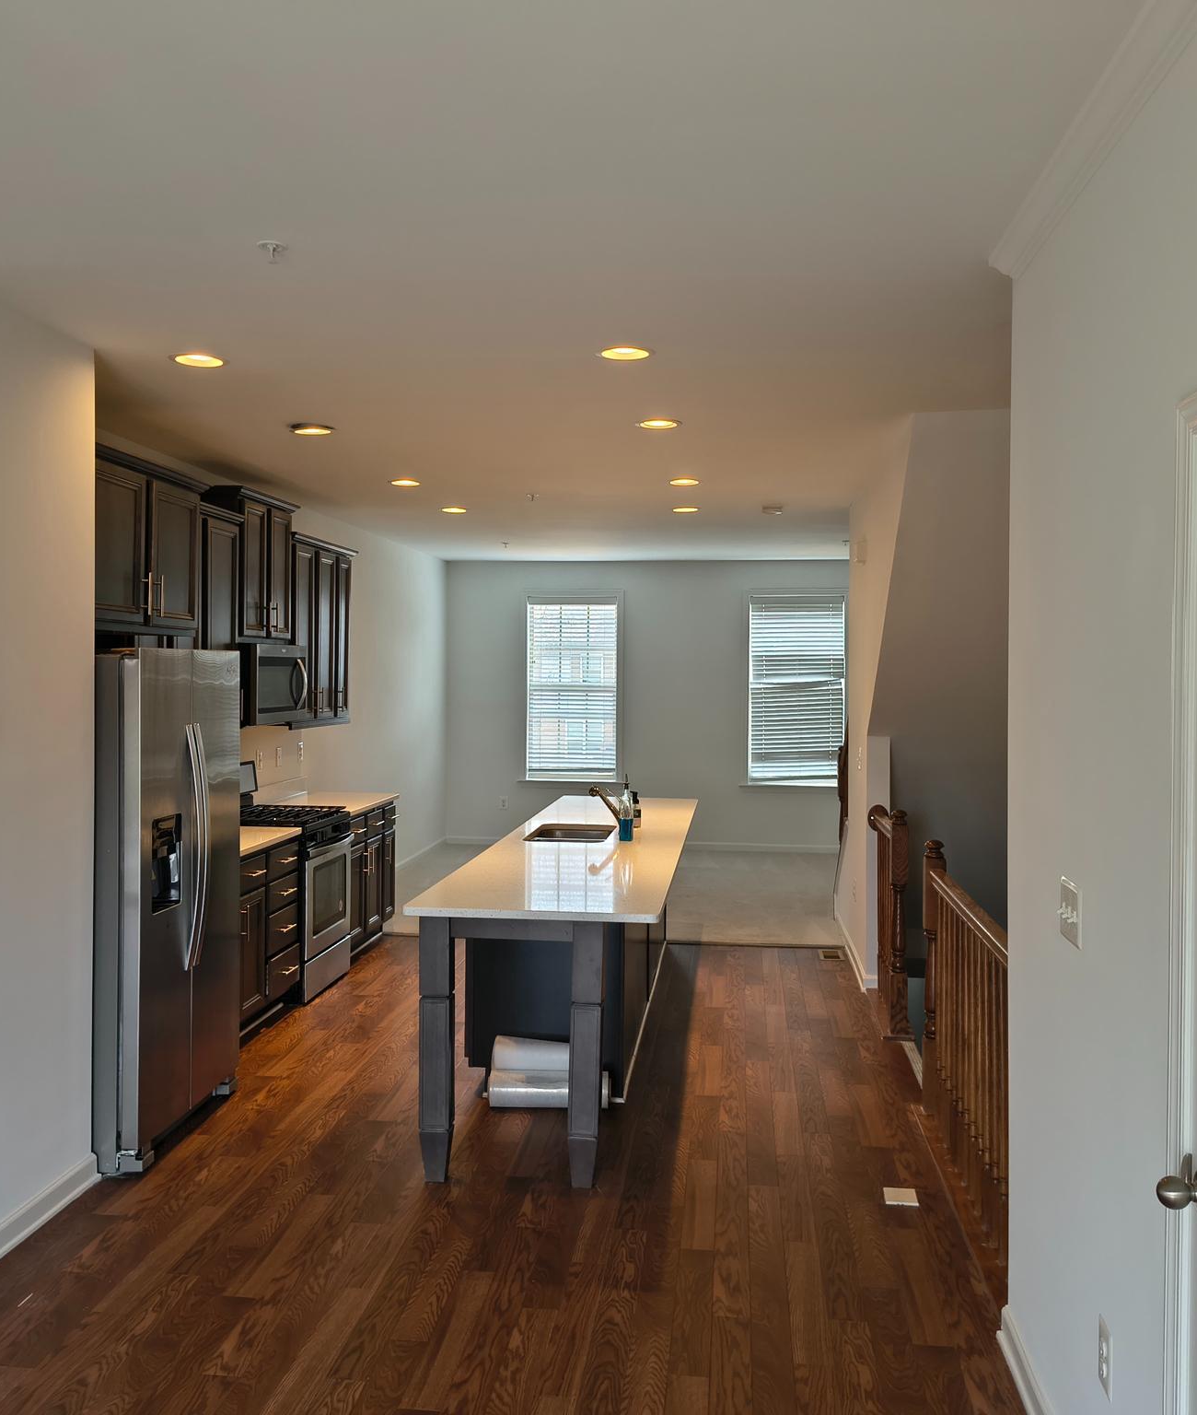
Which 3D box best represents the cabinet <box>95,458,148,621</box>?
[{"bbox_3d":[-1.986,-0.574,4.681,0.595,0.565,0.430,1,2,6],"label":"cabinet"}]

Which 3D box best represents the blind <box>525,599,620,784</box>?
[{"bbox_3d":[-0.257,-0.191,12.588,0.887,1.790,0.070,1,2,6],"label":"blind"}]

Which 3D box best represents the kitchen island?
[{"bbox_3d":[-0.019,1.079,6.239,0.848,0.918,3.990,1,2,6],"label":"kitchen island"}]

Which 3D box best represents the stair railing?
[{"bbox_3d":[1.218,1.060,4.275,0.090,1.060,1.700,1,2,6],"label":"stair railing"}]

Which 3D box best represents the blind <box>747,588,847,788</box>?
[{"bbox_3d":[1.864,-0.165,12.369,0.885,1.800,0.070,1,2,6],"label":"blind"}]

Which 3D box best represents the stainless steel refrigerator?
[{"bbox_3d":[-1.852,0.663,4.930,0.780,1.773,0.920,1,2,6],"label":"stainless steel refrigerator"}]

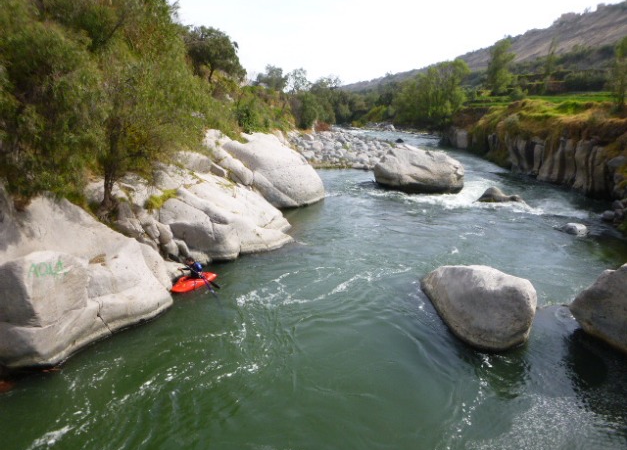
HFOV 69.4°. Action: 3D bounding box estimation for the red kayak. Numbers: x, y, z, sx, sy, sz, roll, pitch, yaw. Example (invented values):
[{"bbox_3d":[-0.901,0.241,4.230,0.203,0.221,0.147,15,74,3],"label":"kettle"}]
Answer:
[{"bbox_3d":[-4.305,2.106,16.457,0.639,0.371,1.978,15,21,43],"label":"red kayak"}]

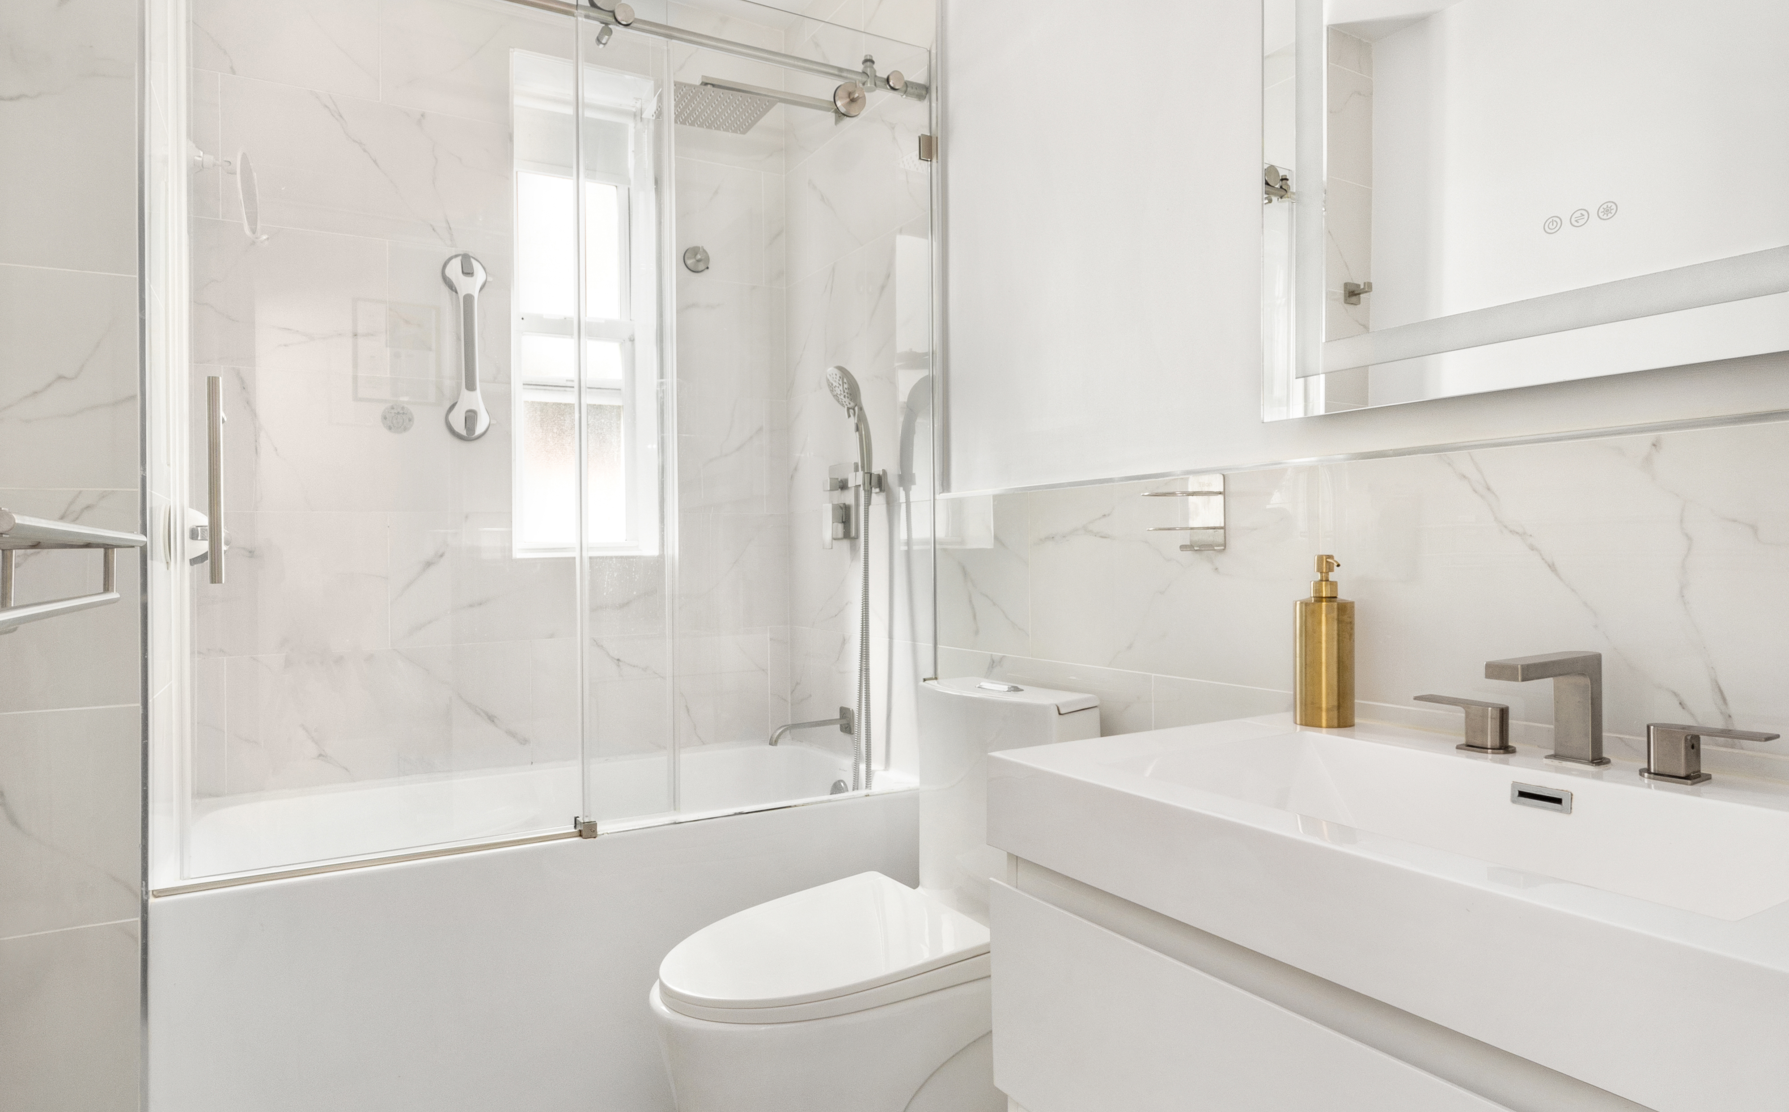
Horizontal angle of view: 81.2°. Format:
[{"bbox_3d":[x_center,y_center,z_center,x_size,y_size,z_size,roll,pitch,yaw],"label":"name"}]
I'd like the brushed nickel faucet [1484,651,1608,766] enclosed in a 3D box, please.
[{"bbox_3d":[0.642,0.152,1.026,0.164,0.107,0.049,0,0,-30],"label":"brushed nickel faucet"}]

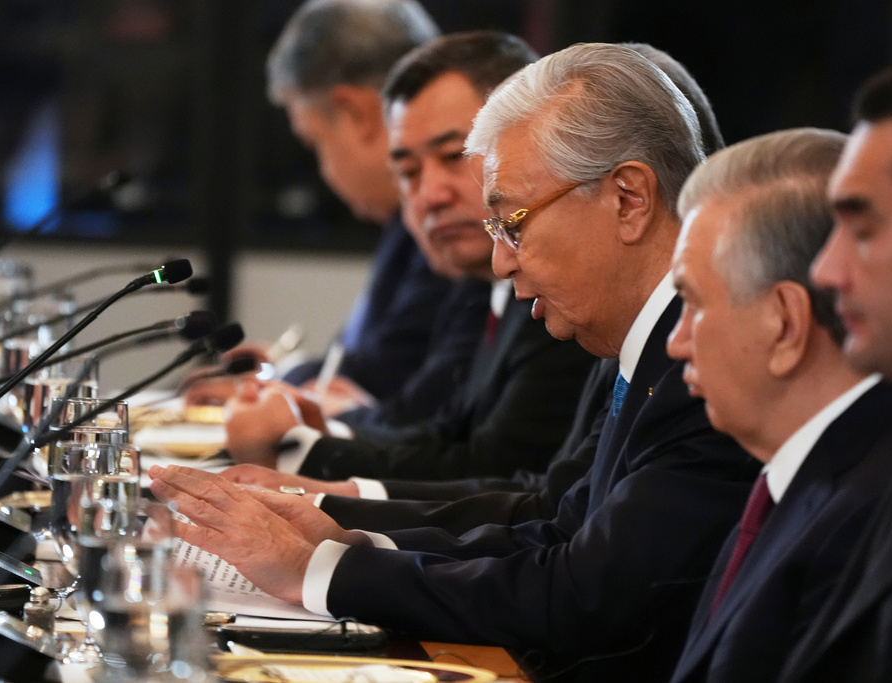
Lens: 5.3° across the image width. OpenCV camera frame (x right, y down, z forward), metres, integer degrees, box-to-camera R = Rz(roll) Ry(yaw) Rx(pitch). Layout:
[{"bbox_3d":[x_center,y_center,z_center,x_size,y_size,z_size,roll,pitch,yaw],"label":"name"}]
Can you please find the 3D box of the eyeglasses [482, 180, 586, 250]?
[{"bbox_3d":[0.113,-0.130,8.500,0.140,0.045,0.140,-25,2,-8],"label":"eyeglasses"}]

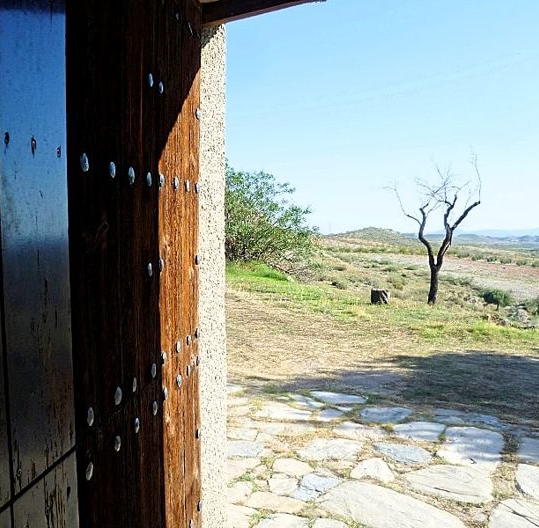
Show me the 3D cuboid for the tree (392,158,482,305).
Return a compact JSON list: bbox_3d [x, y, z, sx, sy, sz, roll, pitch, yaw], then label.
[{"bbox_3d":[4.102,-0.798,14.000,2.144,3.586,1.990,0,3,0],"label":"tree"}]

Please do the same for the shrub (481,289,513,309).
[{"bbox_3d":[7.400,1.136,18.500,1.007,0.682,0.935,0,3,0],"label":"shrub"}]

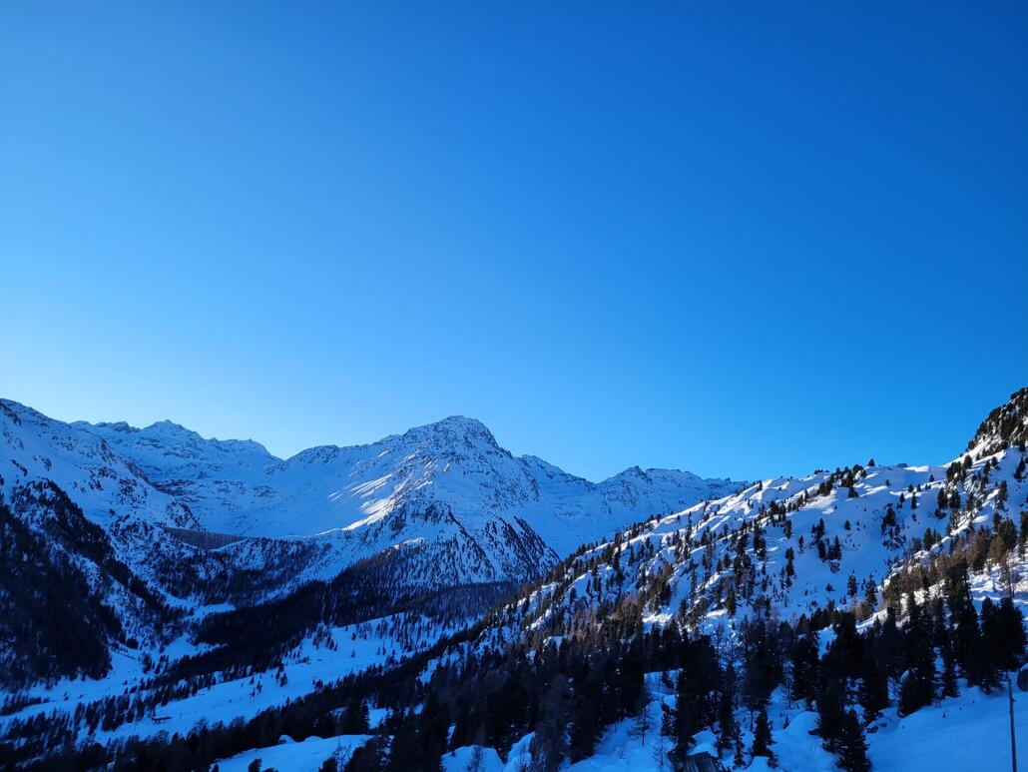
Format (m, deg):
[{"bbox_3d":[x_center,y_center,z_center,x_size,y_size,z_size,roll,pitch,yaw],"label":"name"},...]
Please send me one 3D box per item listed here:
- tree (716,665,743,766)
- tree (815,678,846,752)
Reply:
[{"bbox_3d":[21.440,32.840,77.000,2.990,9.640,2.990,0,-6,0],"label":"tree"},{"bbox_3d":[31.590,32.740,77.000,3.180,7.180,3.180,0,-6,0],"label":"tree"}]

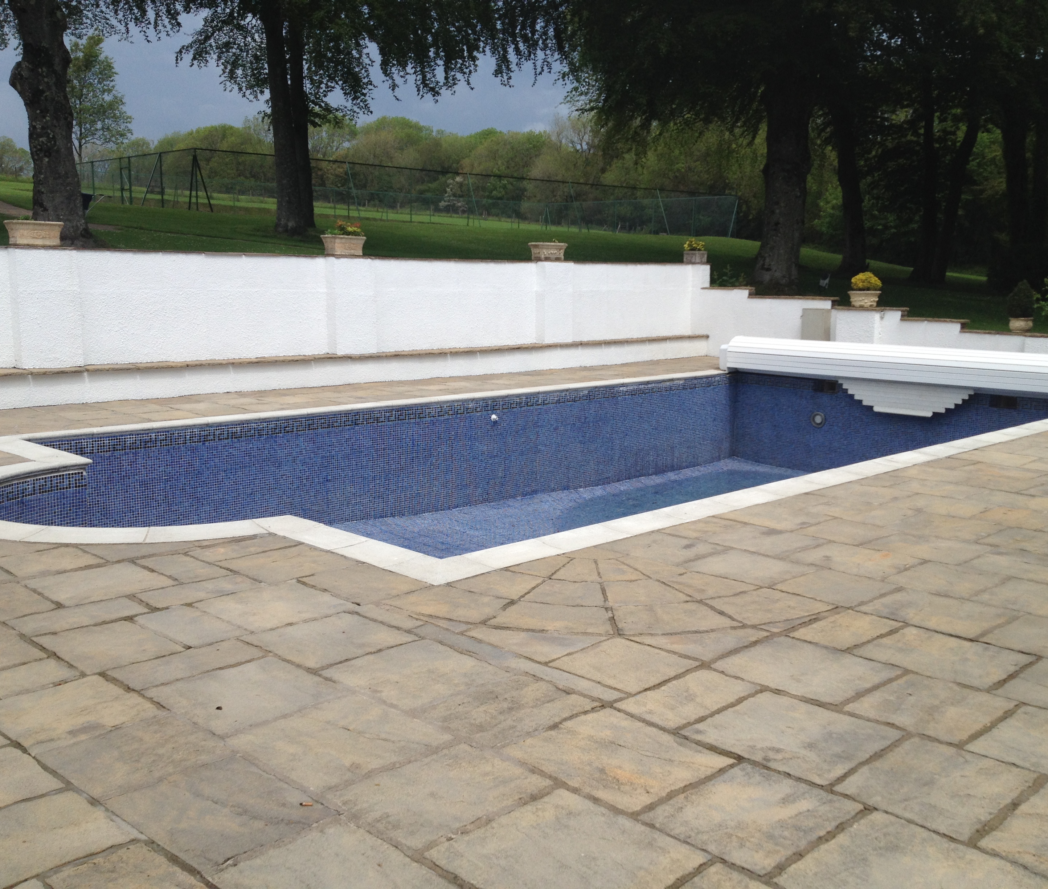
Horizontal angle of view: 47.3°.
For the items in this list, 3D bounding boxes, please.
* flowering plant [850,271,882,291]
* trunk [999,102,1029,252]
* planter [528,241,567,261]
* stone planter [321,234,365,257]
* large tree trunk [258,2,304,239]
[{"bbox_3d":[5.550,-2.646,19.400,0.492,0.300,0.492,1,8,0],"label":"flowering plant"},{"bbox_3d":[12.212,-6.504,29.722,0.680,3.801,0.680,1,8,0],"label":"trunk"},{"bbox_3d":[0.405,-3.239,20.170,0.330,0.285,0.610,8,11,41],"label":"planter"},{"bbox_3d":[-2.546,-2.807,16.895,0.320,0.280,0.580,8,11,41],"label":"stone planter"},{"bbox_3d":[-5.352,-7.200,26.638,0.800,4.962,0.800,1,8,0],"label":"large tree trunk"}]

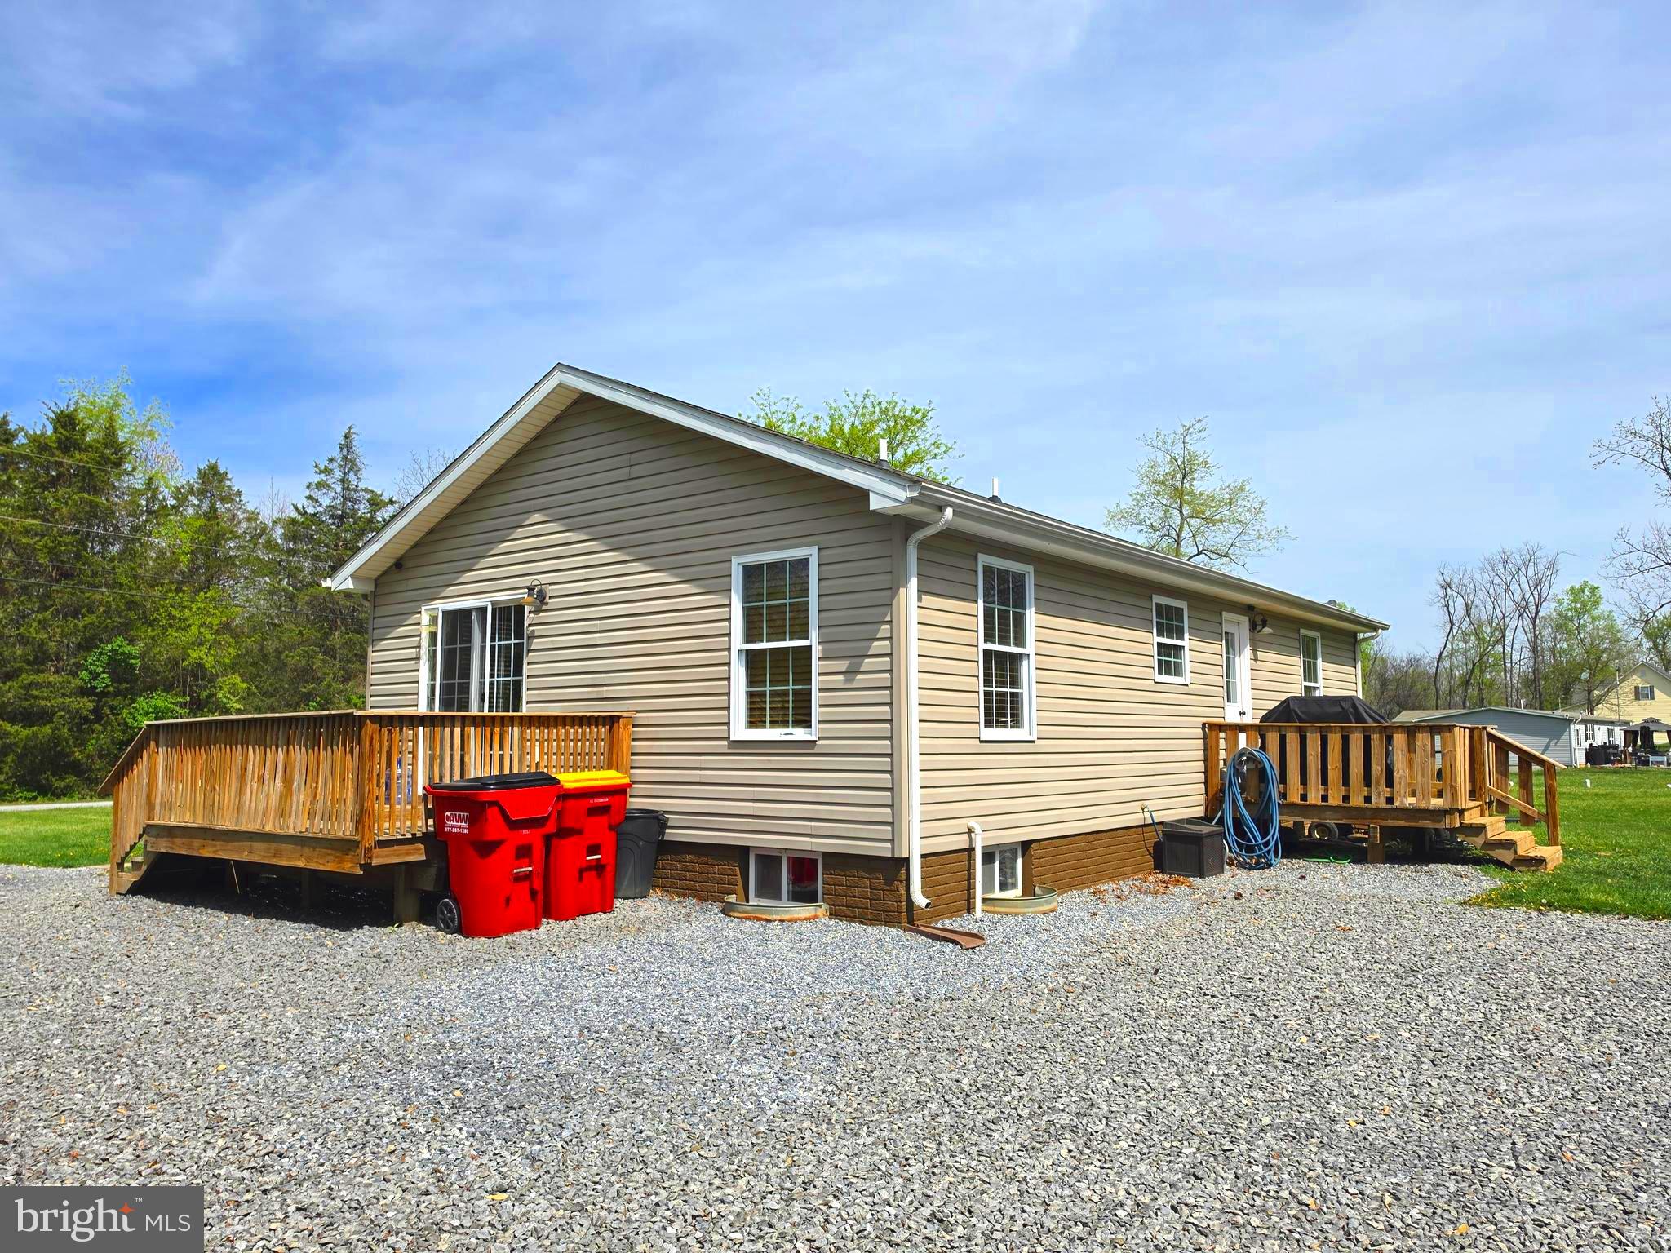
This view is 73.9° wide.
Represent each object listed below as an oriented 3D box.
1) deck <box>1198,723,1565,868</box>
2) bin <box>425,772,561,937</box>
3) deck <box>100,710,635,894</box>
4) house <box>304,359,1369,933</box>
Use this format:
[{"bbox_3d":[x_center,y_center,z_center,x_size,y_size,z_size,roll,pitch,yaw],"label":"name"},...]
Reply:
[{"bbox_3d":[6.553,1.955,13.167,3.450,1.540,2.600,-4,-7,39],"label":"deck"},{"bbox_3d":[-2.550,1.665,8.240,0.850,1.140,0.710,-3,-6,30],"label":"bin"},{"bbox_3d":[-4.634,1.703,10.862,5.000,1.660,2.800,-4,-7,39],"label":"deck"},{"bbox_3d":[1.561,0.464,16.170,8.810,5.120,13.780,-4,-7,39],"label":"house"}]

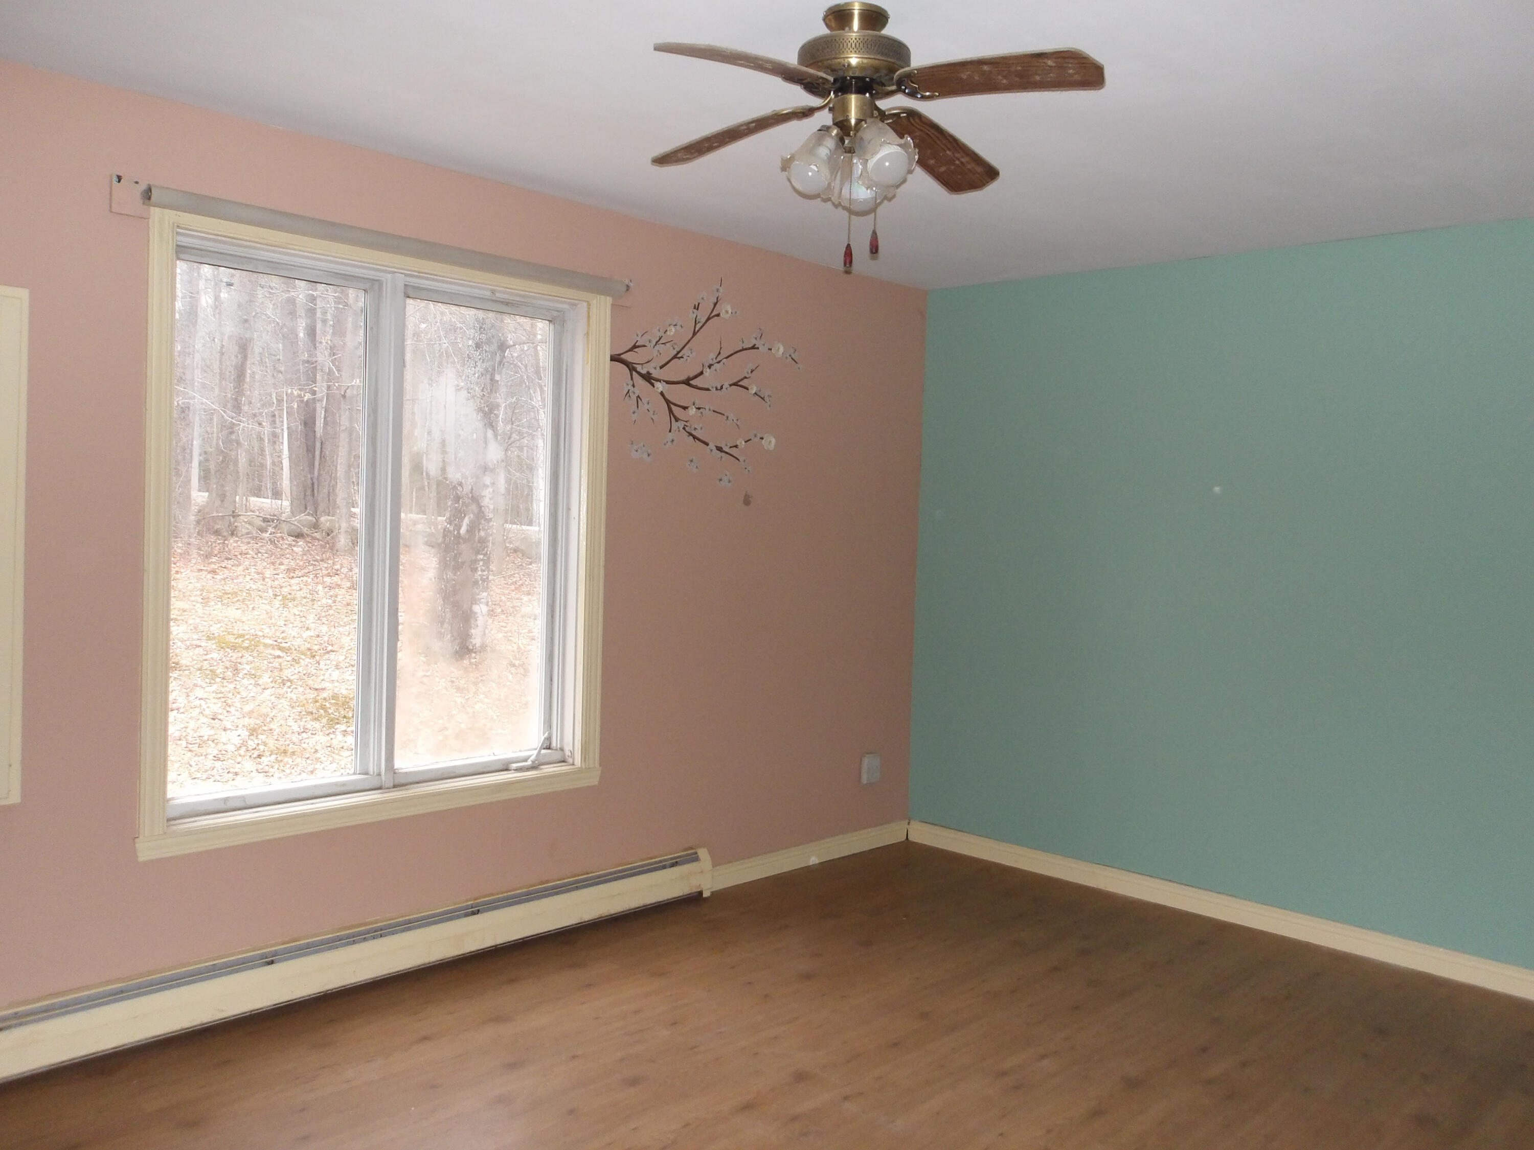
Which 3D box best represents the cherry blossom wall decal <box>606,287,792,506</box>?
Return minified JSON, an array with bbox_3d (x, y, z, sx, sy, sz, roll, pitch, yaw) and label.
[{"bbox_3d":[-0.198,-0.674,4.326,0.915,0.796,0.010,-1,4,-45],"label":"cherry blossom wall decal"}]

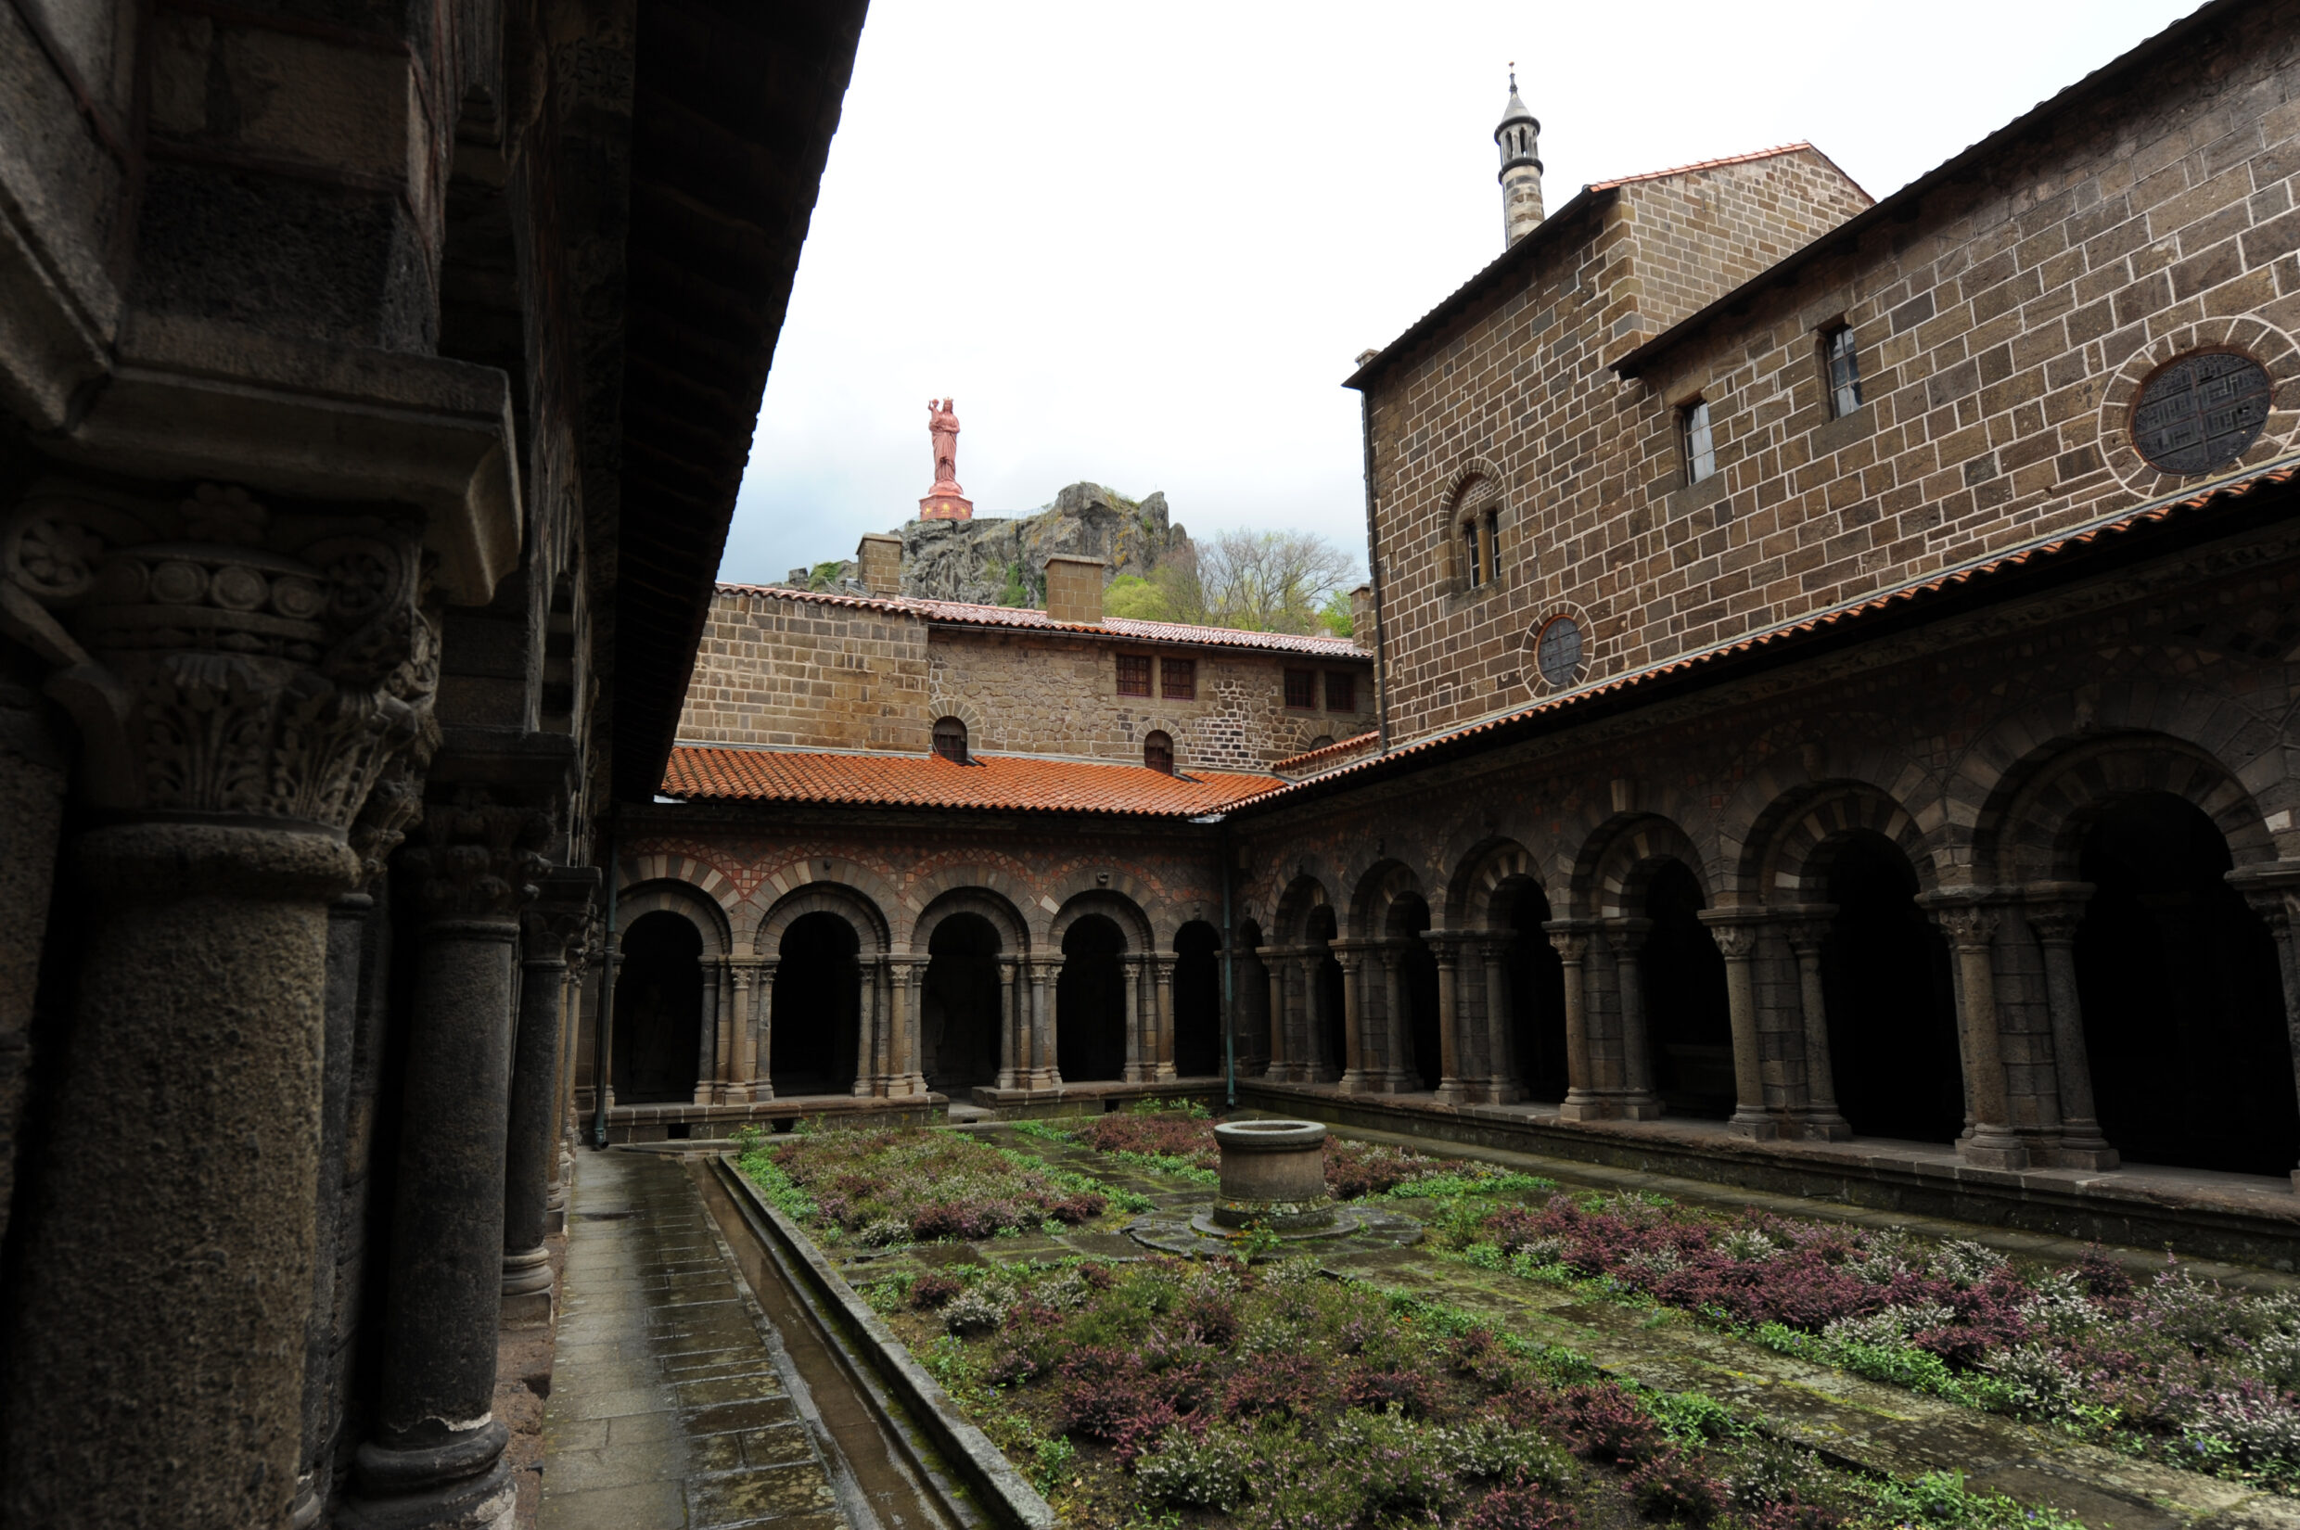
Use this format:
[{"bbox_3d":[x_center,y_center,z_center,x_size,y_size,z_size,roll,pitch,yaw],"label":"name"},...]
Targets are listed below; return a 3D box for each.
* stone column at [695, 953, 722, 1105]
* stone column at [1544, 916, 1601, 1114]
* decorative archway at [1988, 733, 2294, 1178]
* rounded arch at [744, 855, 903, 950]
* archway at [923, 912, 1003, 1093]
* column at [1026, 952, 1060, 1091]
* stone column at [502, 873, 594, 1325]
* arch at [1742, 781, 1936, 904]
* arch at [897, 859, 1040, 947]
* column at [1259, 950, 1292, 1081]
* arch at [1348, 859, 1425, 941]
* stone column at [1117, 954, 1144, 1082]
[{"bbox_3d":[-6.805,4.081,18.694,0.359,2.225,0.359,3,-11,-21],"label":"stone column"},{"bbox_3d":[4.845,2.918,13.902,0.386,2.200,0.386,4,-12,-24],"label":"stone column"},{"bbox_3d":[6.896,1.345,8.378,0.608,2.902,1.620,4,-12,-24],"label":"decorative archway"},{"bbox_3d":[-4.815,2.033,17.870,2.295,1.377,0.405,4,-12,-25],"label":"rounded arch"},{"bbox_3d":[-2.876,3.660,18.831,1.269,2.754,0.432,4,-12,-25],"label":"archway"},{"bbox_3d":[-1.732,4.134,19.663,0.405,2.152,0.405,3,-11,-22],"label":"column"},{"bbox_3d":[-2.833,1.489,5.594,0.360,2.000,0.360,4,-12,-24],"label":"stone column"},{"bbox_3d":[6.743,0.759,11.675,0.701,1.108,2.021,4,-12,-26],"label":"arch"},{"bbox_3d":[-2.936,2.289,19.638,2.297,1.409,0.695,3,-11,-22],"label":"arch"},{"bbox_3d":[1.892,3.839,18.427,0.340,1.930,0.340,4,-12,-24],"label":"column"},{"bbox_3d":[3.603,1.885,17.396,0.733,1.042,1.891,4,-12,-24],"label":"arch"},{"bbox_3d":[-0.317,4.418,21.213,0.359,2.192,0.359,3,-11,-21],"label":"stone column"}]

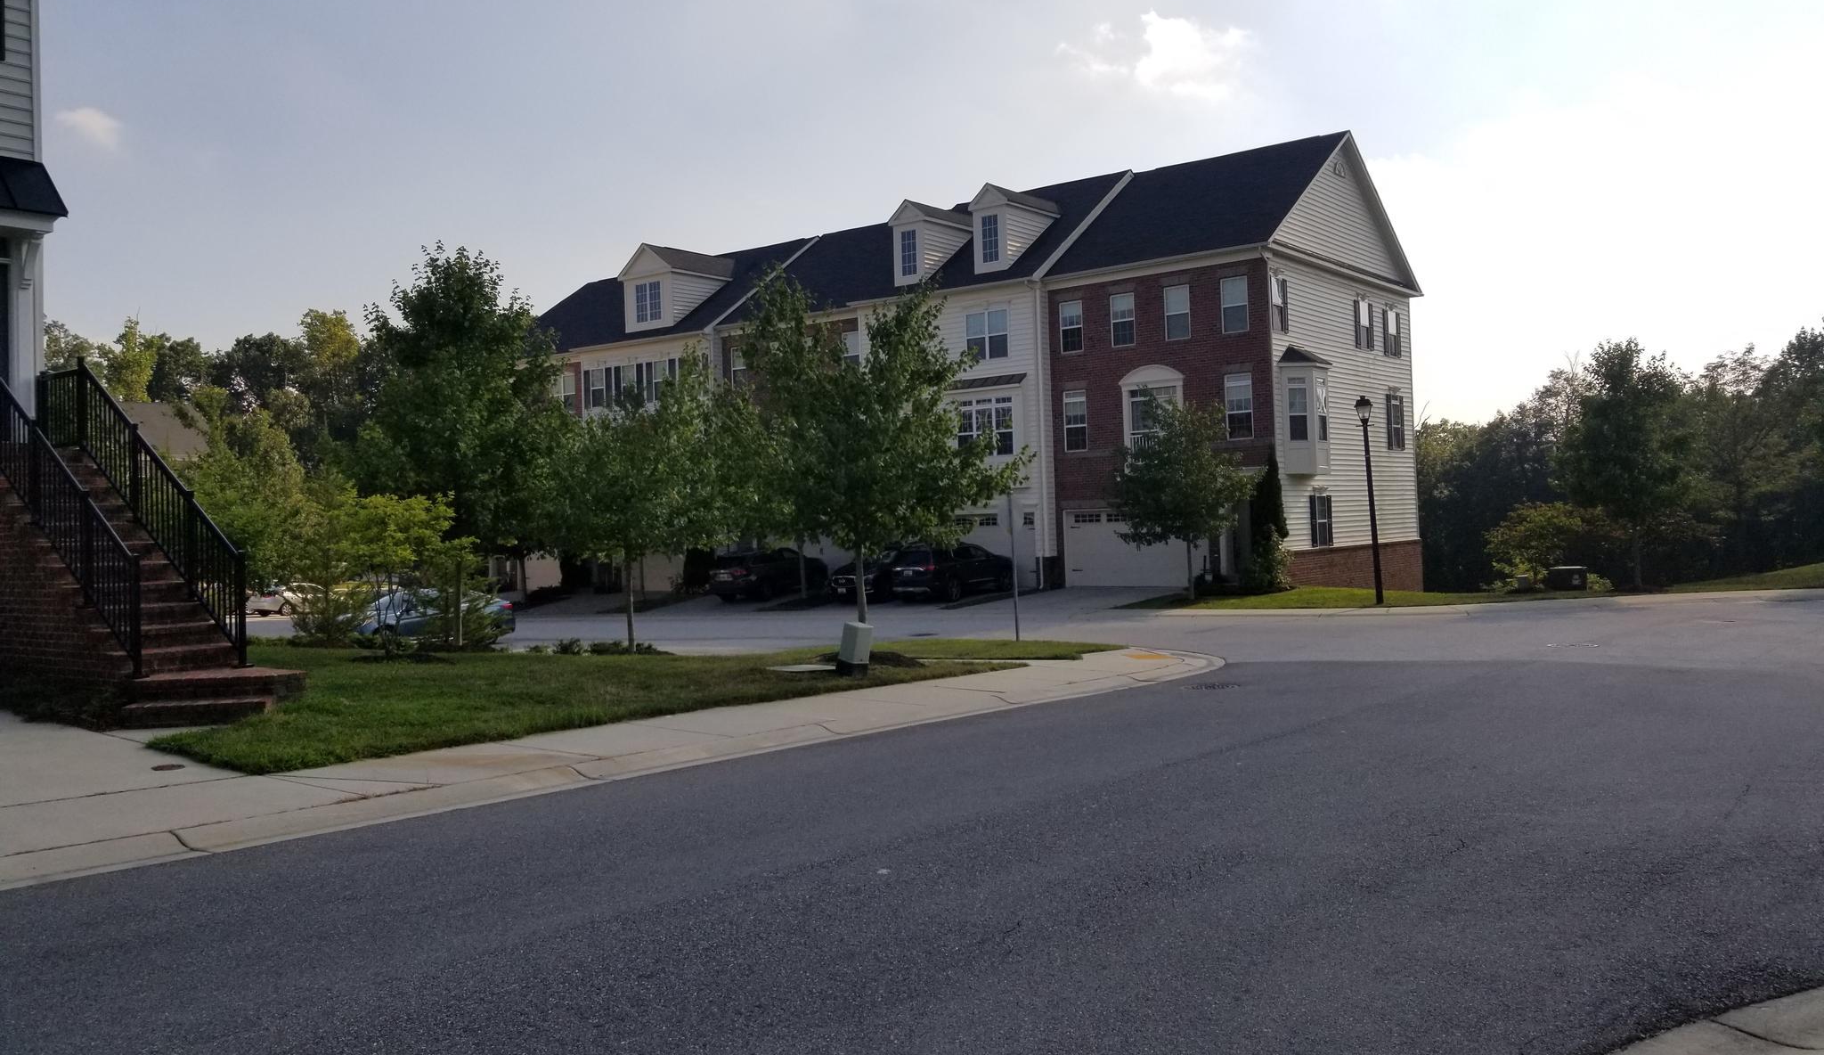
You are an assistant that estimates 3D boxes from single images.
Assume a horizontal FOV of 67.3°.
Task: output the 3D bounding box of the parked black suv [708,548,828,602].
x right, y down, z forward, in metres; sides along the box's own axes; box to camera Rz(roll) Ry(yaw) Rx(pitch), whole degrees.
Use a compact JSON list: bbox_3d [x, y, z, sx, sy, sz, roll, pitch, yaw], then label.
[{"bbox_3d":[-4.369,1.480,45.444,1.880,1.700,4.750,-2,2,31],"label":"parked black suv"}]

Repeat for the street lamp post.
[{"bbox_3d":[10.506,-0.610,31.290,0.430,4.758,0.430,-5,0,38],"label":"street lamp post"}]

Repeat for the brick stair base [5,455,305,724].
[{"bbox_3d":[-7.181,0.410,12.174,5.346,2.396,1.238,-2,0,38],"label":"brick stair base"}]

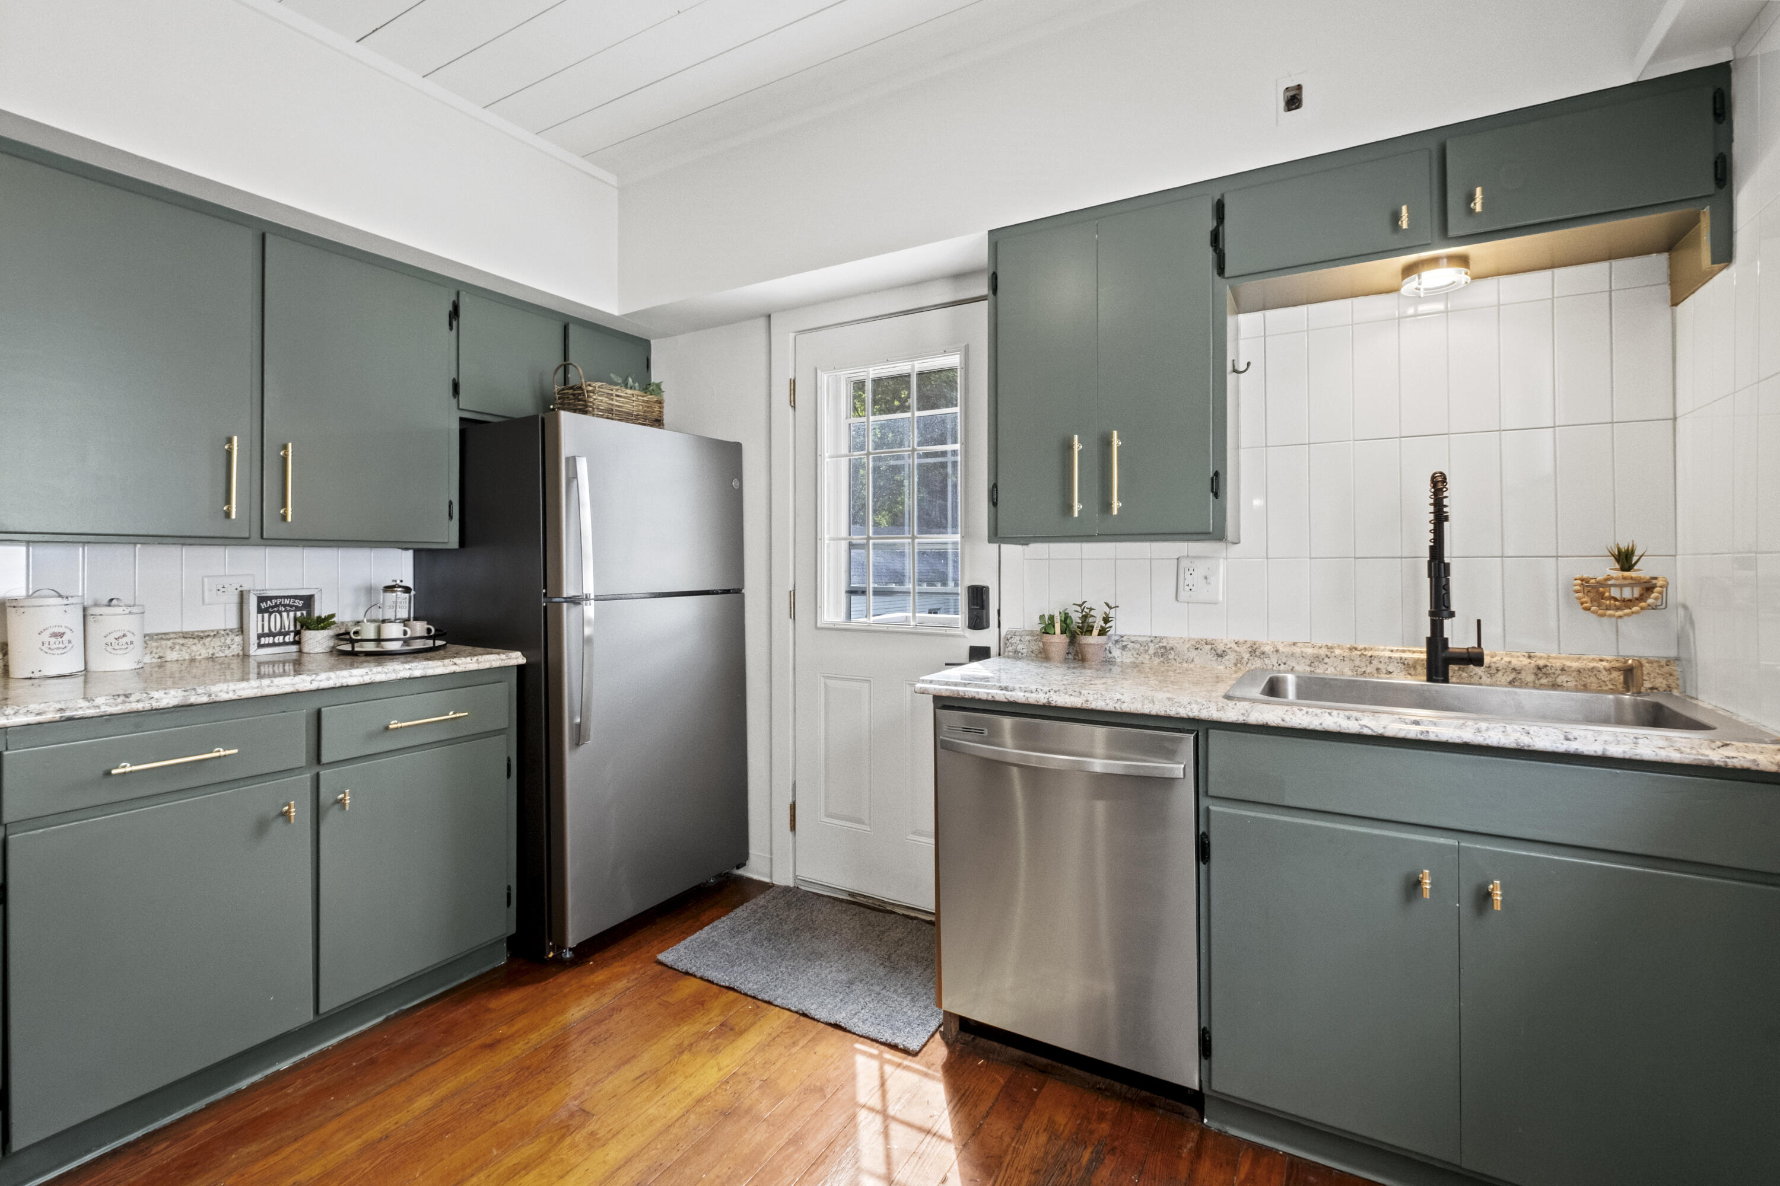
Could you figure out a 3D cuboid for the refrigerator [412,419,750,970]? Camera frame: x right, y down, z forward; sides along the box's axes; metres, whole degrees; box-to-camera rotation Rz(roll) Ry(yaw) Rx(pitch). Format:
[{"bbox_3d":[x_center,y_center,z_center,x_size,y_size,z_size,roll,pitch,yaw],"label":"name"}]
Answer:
[{"bbox_3d":[-1.118,0.274,2.787,0.870,1.690,0.790,0,1,30],"label":"refrigerator"}]

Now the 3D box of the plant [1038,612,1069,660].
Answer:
[{"bbox_3d":[0.487,0.130,2.182,0.097,0.146,0.090,0,1,29],"label":"plant"}]

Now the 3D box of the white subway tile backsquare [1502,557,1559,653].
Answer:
[{"bbox_3d":[1.513,0.029,1.749,0.100,0.222,0.010,0,1,29],"label":"white subway tile backsquare"}]

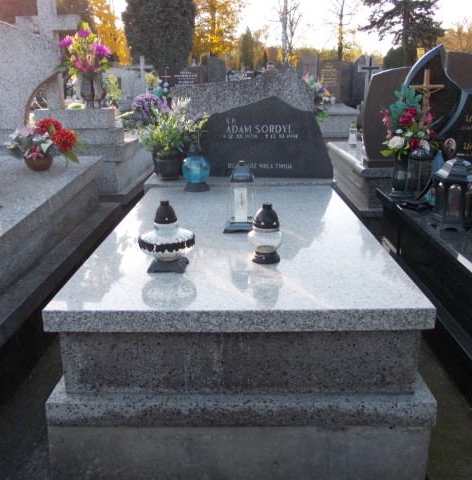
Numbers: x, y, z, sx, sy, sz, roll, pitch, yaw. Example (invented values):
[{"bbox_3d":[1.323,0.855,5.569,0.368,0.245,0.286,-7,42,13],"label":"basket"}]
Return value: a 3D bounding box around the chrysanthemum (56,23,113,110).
[{"bbox_3d":[-1.227,-1.416,4.229,0.420,0.656,0.420,0,17,1],"label":"chrysanthemum"}]

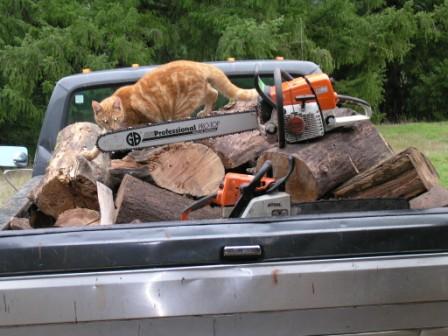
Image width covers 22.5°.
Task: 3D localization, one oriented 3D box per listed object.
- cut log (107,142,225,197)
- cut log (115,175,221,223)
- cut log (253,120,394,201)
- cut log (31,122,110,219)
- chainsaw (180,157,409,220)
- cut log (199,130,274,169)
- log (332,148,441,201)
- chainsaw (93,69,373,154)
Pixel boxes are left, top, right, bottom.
[{"bbox_3d":[-0.225,0.000,4.540,0.290,0.200,0.397,15,-3,-25],"label":"cut log"},{"bbox_3d":[-0.187,0.176,4.150,0.403,0.210,0.220,17,-5,-20],"label":"cut log"},{"bbox_3d":[0.417,-0.019,4.380,0.509,0.225,0.225,-16,11,-39],"label":"cut log"},{"bbox_3d":[-0.596,0.005,4.485,0.260,0.200,0.504,-2,21,0],"label":"cut log"},{"bbox_3d":[0.253,0.093,4.040,0.815,0.270,0.240,-2,2,0],"label":"chainsaw"},{"bbox_3d":[0.115,-0.152,4.770,0.220,0.220,0.423,0,13,43],"label":"cut log"},{"bbox_3d":[0.603,0.078,4.225,0.349,0.165,0.150,-28,9,33],"label":"log"},{"bbox_3d":[0.049,-0.219,4.550,1.123,0.310,0.260,-8,3,-5],"label":"chainsaw"}]

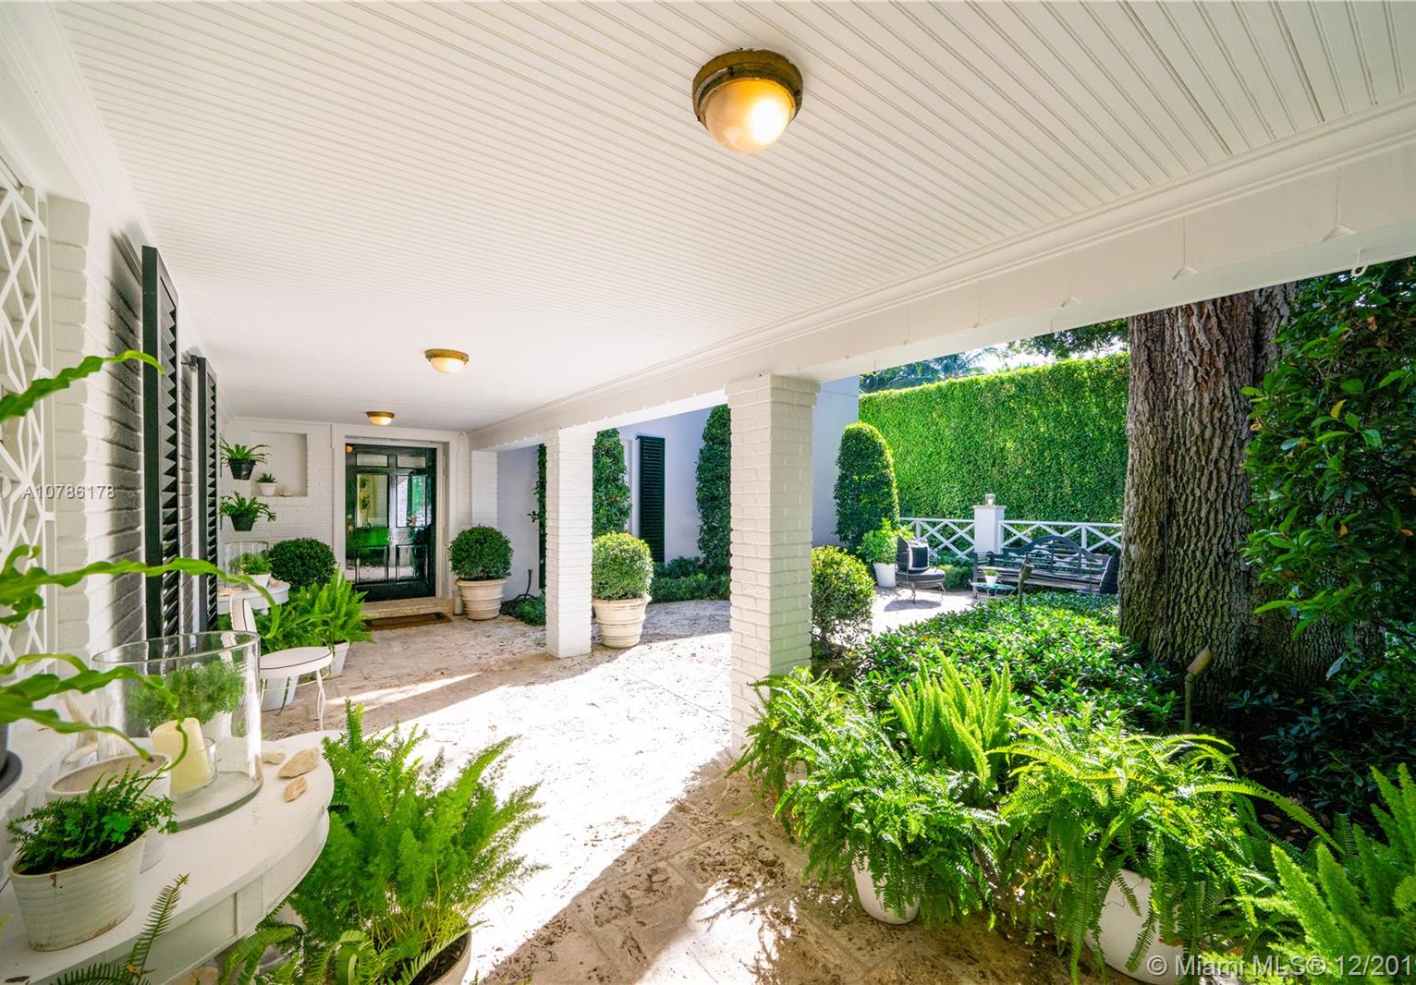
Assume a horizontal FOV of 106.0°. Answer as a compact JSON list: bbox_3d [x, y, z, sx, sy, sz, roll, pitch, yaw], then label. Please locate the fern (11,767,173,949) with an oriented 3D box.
[{"bbox_3d":[-0.908,0.531,0.793,0.158,0.200,0.158,0,0,-39],"label":"fern"}]

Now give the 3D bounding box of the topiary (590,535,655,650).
[{"bbox_3d":[-0.869,0.968,5.420,0.610,1.130,0.610,0,0,0],"label":"topiary"}]

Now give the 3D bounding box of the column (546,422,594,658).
[{"bbox_3d":[-1.416,0.471,5.451,0.353,2.258,0.353,0,0,-37],"label":"column"}]

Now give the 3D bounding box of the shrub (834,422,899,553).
[{"bbox_3d":[2.899,0.091,9.873,1.160,2.750,1.160,0,0,-39],"label":"shrub"}]

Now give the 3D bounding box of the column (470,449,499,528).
[{"bbox_3d":[-3.190,0.471,7.578,0.344,2.258,0.294,0,0,-37],"label":"column"}]

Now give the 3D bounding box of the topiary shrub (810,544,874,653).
[{"bbox_3d":[1.149,1.060,5.301,0.883,1.080,0.883,0,0,11],"label":"topiary shrub"}]

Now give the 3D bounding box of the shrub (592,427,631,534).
[{"bbox_3d":[-1.723,0.216,8.245,1.080,2.748,1.080,0,0,-37],"label":"shrub"}]

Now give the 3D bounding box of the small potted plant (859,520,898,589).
[{"bbox_3d":[2.935,1.031,9.129,0.766,1.149,0.766,0,0,-37],"label":"small potted plant"}]

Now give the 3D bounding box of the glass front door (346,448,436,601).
[{"bbox_3d":[-4.167,0.418,7.058,1.031,2.051,0.088,0,0,-37],"label":"glass front door"}]

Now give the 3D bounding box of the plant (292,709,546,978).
[{"bbox_3d":[-0.825,1.109,1.522,0.667,0.952,0.667,0,0,-27],"label":"plant"}]

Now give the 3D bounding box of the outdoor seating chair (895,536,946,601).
[{"bbox_3d":[3.171,1.129,8.049,0.687,0.932,0.736,0,0,-38],"label":"outdoor seating chair"}]

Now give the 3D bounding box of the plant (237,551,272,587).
[{"bbox_3d":[-3.075,0.526,3.623,0.175,0.255,0.175,0,0,-39],"label":"plant"}]

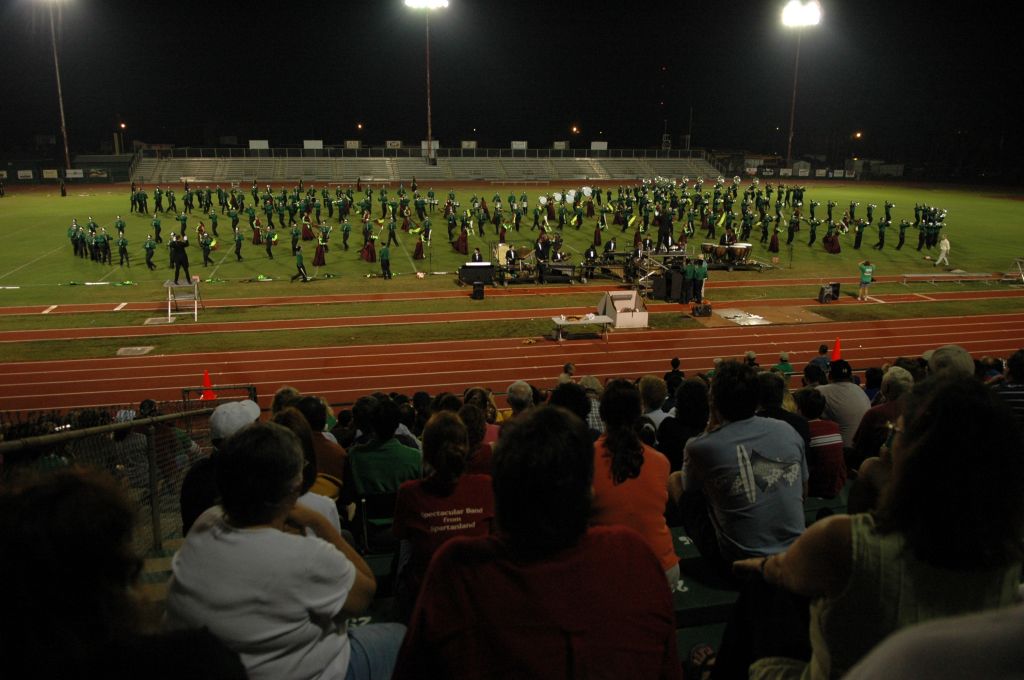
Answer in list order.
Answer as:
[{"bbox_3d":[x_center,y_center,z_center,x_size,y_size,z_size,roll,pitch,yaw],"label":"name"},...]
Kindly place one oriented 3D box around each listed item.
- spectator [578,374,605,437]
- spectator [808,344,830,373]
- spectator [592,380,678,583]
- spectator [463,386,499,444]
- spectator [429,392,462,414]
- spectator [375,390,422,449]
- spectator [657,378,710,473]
[{"bbox_3d":[0.611,0.826,6.167,0.500,1.240,0.780,-3,17,-11],"label":"spectator"},{"bbox_3d":[6.040,0.857,14.053,0.500,1.620,0.360,-3,17,-11],"label":"spectator"},{"bbox_3d":[0.453,0.722,3.356,0.480,1.220,0.750,-2,17,-9],"label":"spectator"},{"bbox_3d":[-0.329,0.891,5.864,0.470,1.220,0.760,-3,17,-11],"label":"spectator"},{"bbox_3d":[-0.582,0.966,6.364,0.480,1.220,0.760,-3,17,-11],"label":"spectator"},{"bbox_3d":[-0.873,0.898,5.344,0.480,1.200,0.720,-3,17,-11],"label":"spectator"},{"bbox_3d":[0.995,0.753,4.492,0.480,1.200,0.720,-4,17,-13],"label":"spectator"}]

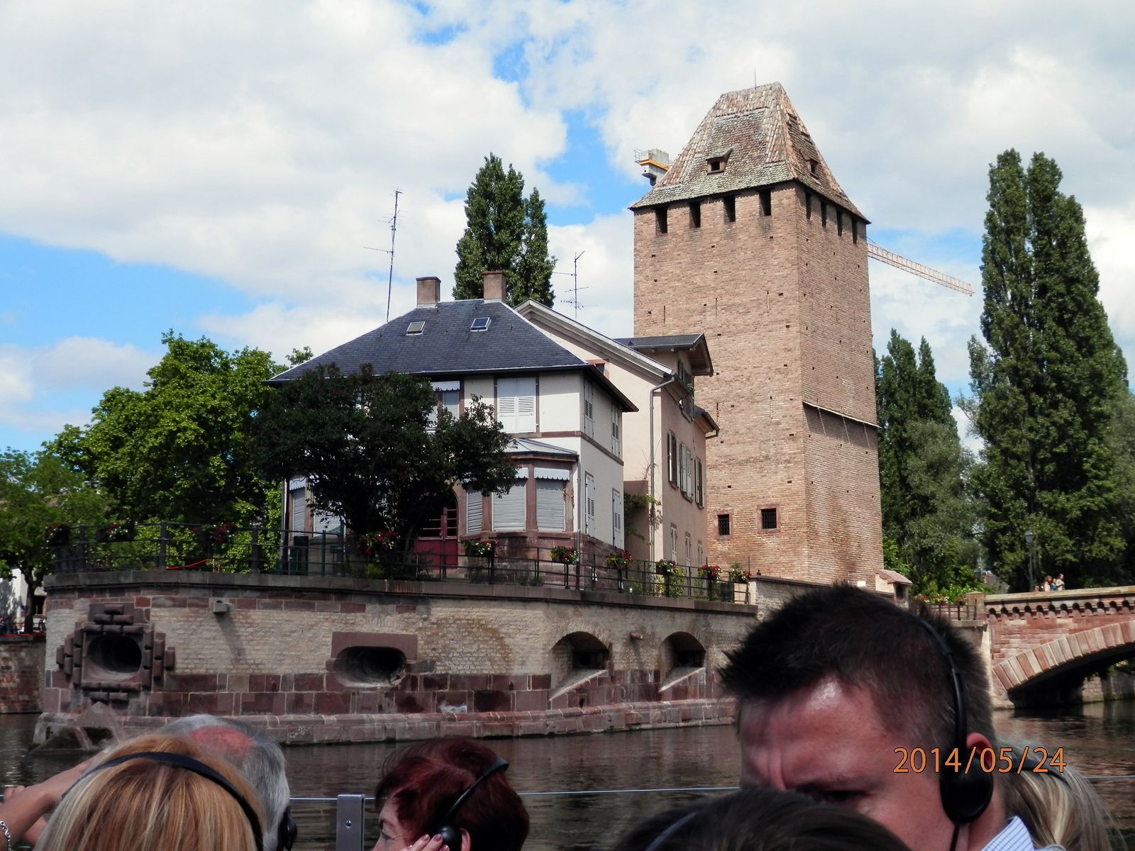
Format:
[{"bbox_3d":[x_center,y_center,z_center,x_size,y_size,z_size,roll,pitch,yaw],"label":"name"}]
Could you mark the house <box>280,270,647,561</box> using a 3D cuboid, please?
[{"bbox_3d":[-3.588,0.371,53.942,10.700,11.200,8.600,-2,-9,12],"label":"house"}]

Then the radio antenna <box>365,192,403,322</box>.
[{"bbox_3d":[-6.427,-5.890,55.586,1.200,4.800,0.900,3,-9,0],"label":"radio antenna"}]

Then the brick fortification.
[{"bbox_3d":[8.719,-3.480,74.772,8.450,25.533,8.450,-6,-11,32],"label":"brick fortification"}]

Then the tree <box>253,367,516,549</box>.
[{"bbox_3d":[-5.324,1.517,46.125,7.400,6.535,6.200,1,-9,-7],"label":"tree"}]

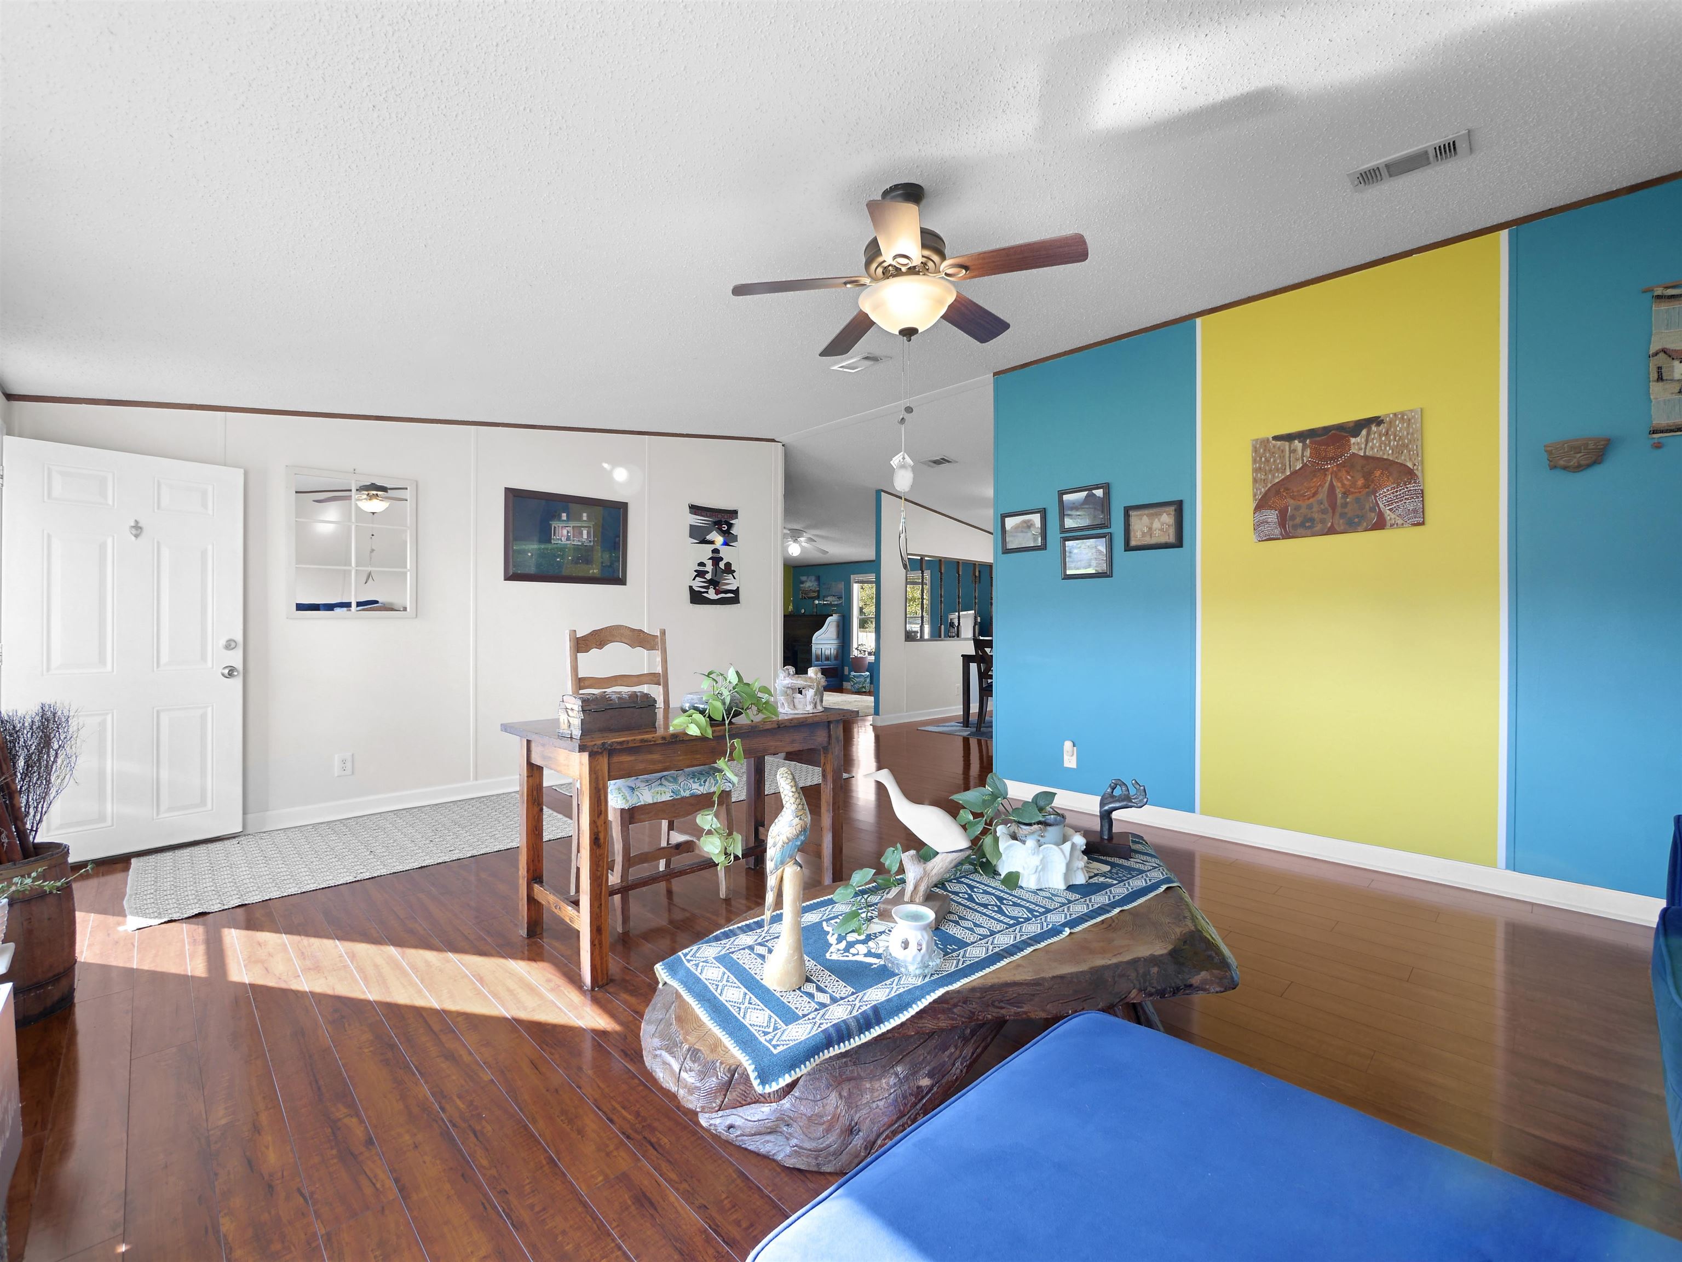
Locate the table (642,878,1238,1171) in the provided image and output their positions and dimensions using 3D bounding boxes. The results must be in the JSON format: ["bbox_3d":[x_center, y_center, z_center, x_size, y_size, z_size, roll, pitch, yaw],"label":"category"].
[{"bbox_3d":[0.373,0.914,1.713,1.679,0.410,0.674,0,0,-24],"label":"table"}]

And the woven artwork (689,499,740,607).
[{"bbox_3d":[-1.069,-0.637,5.772,0.507,0.817,0.015,0,1,-45],"label":"woven artwork"}]

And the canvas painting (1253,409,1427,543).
[{"bbox_3d":[2.322,-0.714,3.216,0.025,0.520,0.655,0,1,-44],"label":"canvas painting"}]

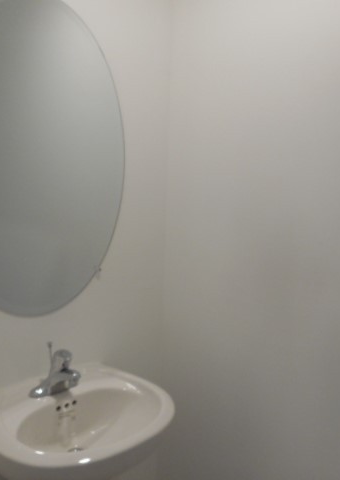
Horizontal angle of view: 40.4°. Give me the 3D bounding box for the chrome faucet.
[{"bbox_3d":[-0.298,0.367,1.294,0.157,0.125,0.148,-5,10,-44],"label":"chrome faucet"}]

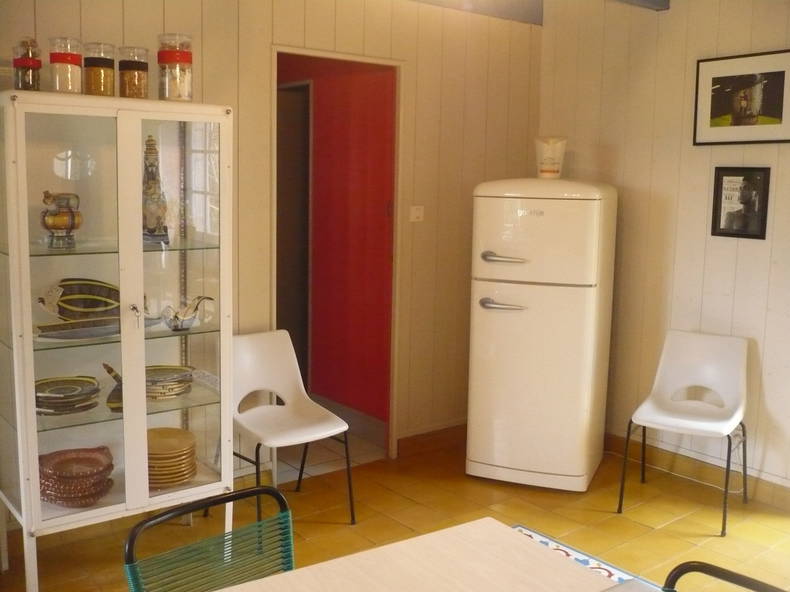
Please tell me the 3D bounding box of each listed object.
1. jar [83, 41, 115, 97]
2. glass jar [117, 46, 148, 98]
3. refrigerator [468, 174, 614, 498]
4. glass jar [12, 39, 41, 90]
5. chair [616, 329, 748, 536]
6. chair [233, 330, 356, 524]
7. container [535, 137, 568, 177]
[{"bbox_3d":[-0.995,-0.751,2.685,0.103,0.193,0.103,1,8,0],"label":"jar"},{"bbox_3d":[-0.905,-0.762,2.771,0.101,0.196,0.101,1,8,0],"label":"glass jar"},{"bbox_3d":[0.771,0.153,4.129,0.605,1.496,0.620,4,8,21],"label":"refrigerator"},{"bbox_3d":[-1.183,-0.737,2.570,0.092,0.188,0.092,-5,10,-39],"label":"glass jar"},{"bbox_3d":[1.344,0.589,3.651,0.485,0.784,0.510,6,9,30],"label":"chair"},{"bbox_3d":[-0.496,0.583,3.416,0.485,0.784,0.510,-5,10,-39],"label":"chair"},{"bbox_3d":[0.791,-0.691,4.019,0.160,0.208,0.135,3,8,15],"label":"container"}]

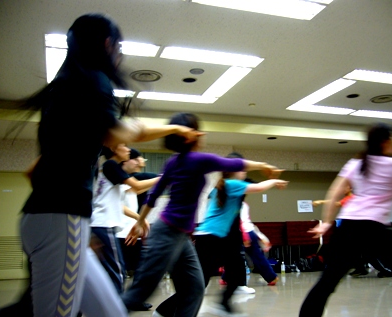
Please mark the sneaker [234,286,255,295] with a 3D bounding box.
[{"bbox_3d":[0.563,1.546,5.011,0.262,0.095,0.100,-2,-10,4],"label":"sneaker"}]

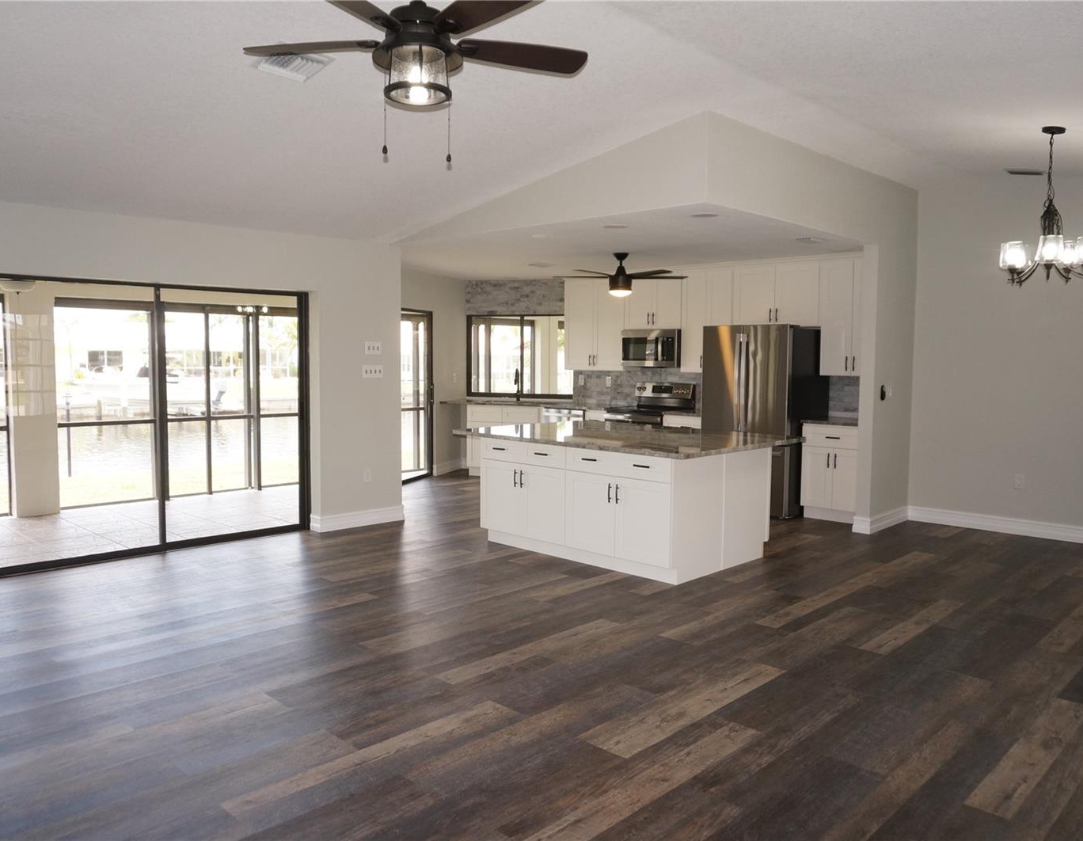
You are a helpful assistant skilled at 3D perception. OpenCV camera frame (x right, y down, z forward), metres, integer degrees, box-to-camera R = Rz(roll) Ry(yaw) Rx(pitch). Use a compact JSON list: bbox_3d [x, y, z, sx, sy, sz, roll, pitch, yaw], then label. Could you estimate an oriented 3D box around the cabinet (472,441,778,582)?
[{"bbox_3d":[0.608,0.569,6.490,1.223,0.850,1.867,-4,6,-45],"label":"cabinet"}]

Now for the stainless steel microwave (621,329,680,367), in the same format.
[{"bbox_3d":[1.305,-0.802,9.352,0.754,0.409,0.426,5,7,44],"label":"stainless steel microwave"}]

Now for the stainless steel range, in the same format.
[{"bbox_3d":[1.193,0.193,9.350,0.767,1.180,0.690,5,7,44],"label":"stainless steel range"}]

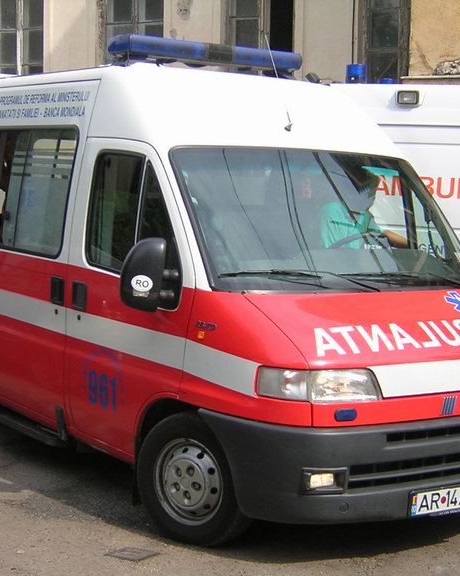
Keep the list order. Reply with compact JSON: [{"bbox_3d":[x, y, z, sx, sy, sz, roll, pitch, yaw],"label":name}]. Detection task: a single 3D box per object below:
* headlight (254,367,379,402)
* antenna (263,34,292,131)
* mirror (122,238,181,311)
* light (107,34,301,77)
[{"bbox_3d":[0.409,0.415,5.014,0.510,0.175,0.290,-1,6,-35],"label":"headlight"},{"bbox_3d":[0.257,-1.157,6.317,0.030,0.600,0.040,-1,-20,-35],"label":"antenna"},{"bbox_3d":[-0.385,-0.051,5.338,0.300,0.335,0.180,-1,6,-35],"label":"mirror"},{"bbox_3d":[-0.129,-1.377,6.848,1.260,0.150,0.270,-1,6,-35],"label":"light"}]

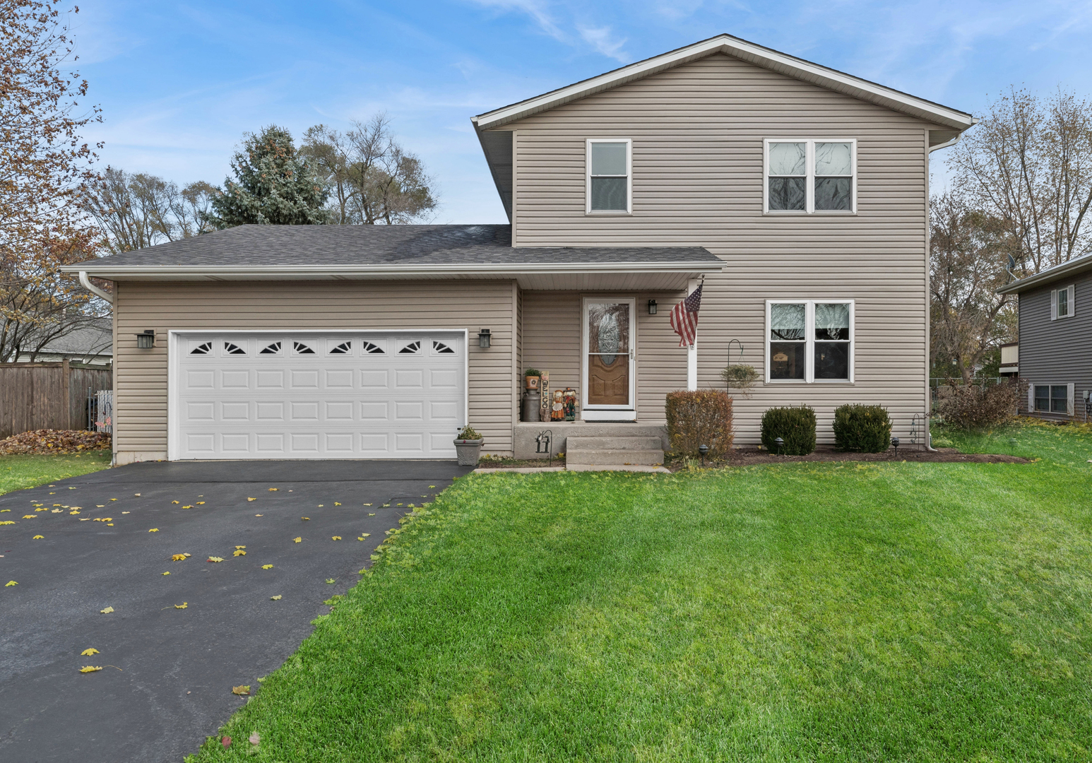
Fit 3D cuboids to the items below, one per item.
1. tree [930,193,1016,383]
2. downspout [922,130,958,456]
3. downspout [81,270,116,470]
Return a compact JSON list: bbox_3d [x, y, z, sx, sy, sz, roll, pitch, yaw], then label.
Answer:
[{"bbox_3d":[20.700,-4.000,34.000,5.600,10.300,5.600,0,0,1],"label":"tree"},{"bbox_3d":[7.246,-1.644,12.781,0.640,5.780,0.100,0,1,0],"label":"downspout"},{"bbox_3d":[-7.228,-0.155,11.319,0.125,3.130,0.900,0,1,0],"label":"downspout"}]

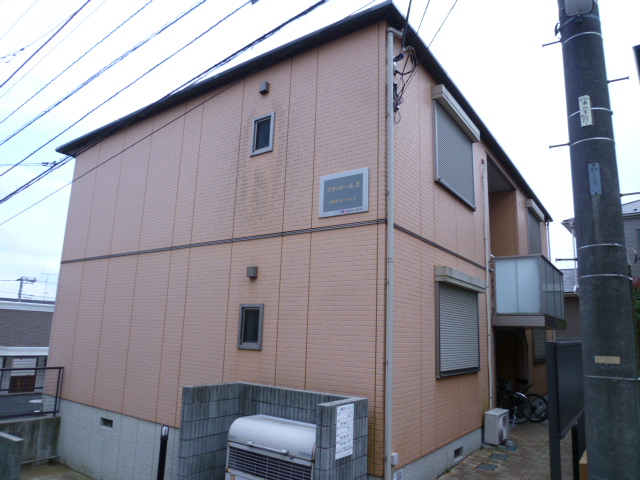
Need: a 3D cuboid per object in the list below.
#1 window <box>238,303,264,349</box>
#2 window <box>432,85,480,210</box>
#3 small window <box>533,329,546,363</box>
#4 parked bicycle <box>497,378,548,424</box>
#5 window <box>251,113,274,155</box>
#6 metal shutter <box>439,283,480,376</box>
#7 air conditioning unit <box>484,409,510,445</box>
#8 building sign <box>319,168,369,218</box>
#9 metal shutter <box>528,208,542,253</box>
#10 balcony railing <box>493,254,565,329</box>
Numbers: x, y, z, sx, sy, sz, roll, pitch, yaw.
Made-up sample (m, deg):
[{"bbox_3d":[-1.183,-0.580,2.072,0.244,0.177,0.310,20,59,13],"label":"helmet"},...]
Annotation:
[{"bbox_3d":[-0.996,1.266,6.442,0.480,0.654,0.100,-6,-14,35],"label":"window"},{"bbox_3d":[2.425,-1.493,7.796,0.220,1.570,2.150,-6,-14,35],"label":"window"},{"bbox_3d":[6.213,2.718,12.569,0.080,1.390,1.950,-6,-14,35],"label":"small window"},{"bbox_3d":[4.541,3.706,10.513,1.750,1.000,0.580,-6,-14,35],"label":"parked bicycle"},{"bbox_3d":[-0.900,-1.667,7.040,0.477,0.645,0.100,-6,-14,35],"label":"window"},{"bbox_3d":[2.235,1.457,7.168,0.100,1.370,2.040,-6,-14,35],"label":"metal shutter"},{"bbox_3d":[3.172,3.335,7.988,0.260,0.510,0.750,-6,-14,35],"label":"air conditioning unit"},{"bbox_3d":[0.304,-0.616,5.879,0.773,0.590,0.040,-6,-14,35],"label":"building sign"},{"bbox_3d":[6.416,-0.119,13.319,0.100,1.340,2.050,-6,-14,35],"label":"metal shutter"},{"bbox_3d":[4.658,1.256,9.787,0.960,1.355,2.940,-6,-14,35],"label":"balcony railing"}]

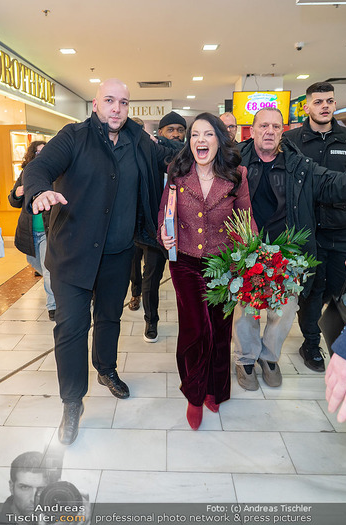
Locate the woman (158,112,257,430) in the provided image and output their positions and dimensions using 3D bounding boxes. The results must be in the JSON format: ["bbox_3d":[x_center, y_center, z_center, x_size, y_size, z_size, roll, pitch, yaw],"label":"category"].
[{"bbox_3d":[0.172,0.109,1.911,0.520,1.690,0.460,5,17,11],"label":"woman"}]

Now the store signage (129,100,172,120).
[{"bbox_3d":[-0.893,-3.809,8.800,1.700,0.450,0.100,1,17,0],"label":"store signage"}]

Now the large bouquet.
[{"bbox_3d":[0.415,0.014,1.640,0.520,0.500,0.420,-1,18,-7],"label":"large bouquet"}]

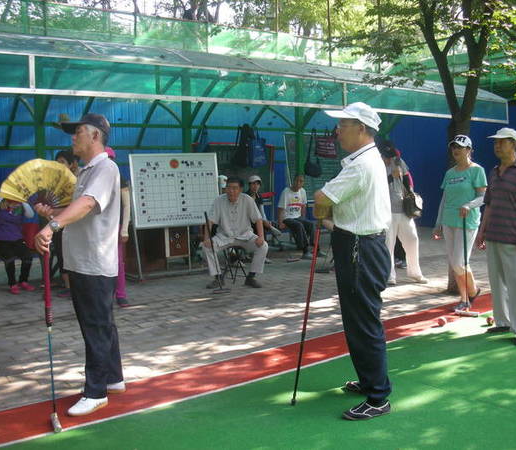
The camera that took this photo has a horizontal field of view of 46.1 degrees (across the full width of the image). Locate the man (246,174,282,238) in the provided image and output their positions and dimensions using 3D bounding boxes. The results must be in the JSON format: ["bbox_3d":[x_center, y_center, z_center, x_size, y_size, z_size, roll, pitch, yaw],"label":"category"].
[{"bbox_3d":[0.035,-0.109,8.500,0.550,1.200,0.750,-3,7,-25],"label":"man"}]

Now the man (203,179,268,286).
[{"bbox_3d":[-0.259,0.046,6.980,0.700,1.220,0.740,0,6,0],"label":"man"}]

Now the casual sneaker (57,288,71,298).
[{"bbox_3d":[-2.043,0.697,6.448,0.095,0.100,0.250,3,7,27],"label":"casual sneaker"}]

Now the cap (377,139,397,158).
[{"bbox_3d":[1.456,-0.864,6.850,0.180,0.150,0.250,5,30,37],"label":"cap"}]

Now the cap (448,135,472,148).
[{"bbox_3d":[1.902,-0.779,5.698,0.250,0.130,0.175,-6,9,-42],"label":"cap"}]

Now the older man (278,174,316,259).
[{"bbox_3d":[0.642,-0.157,8.946,0.520,1.230,0.800,-5,8,-35],"label":"older man"}]

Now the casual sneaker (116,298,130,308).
[{"bbox_3d":[-1.288,0.744,5.789,0.095,0.100,0.240,-3,7,-23],"label":"casual sneaker"}]

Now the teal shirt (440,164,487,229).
[{"bbox_3d":[1.984,-0.270,5.858,0.420,0.610,0.260,5,8,40],"label":"teal shirt"}]

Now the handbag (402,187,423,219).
[{"bbox_3d":[1.744,-0.254,6.850,0.230,0.330,0.150,-4,7,-30],"label":"handbag"}]

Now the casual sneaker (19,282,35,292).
[{"bbox_3d":[-2.565,0.674,6.718,0.090,0.090,0.240,-6,9,-42],"label":"casual sneaker"}]

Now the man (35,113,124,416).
[{"bbox_3d":[-1.047,0.184,3.580,0.510,1.680,0.530,-2,6,-16],"label":"man"}]

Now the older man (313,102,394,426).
[{"bbox_3d":[0.554,0.164,3.540,0.440,1.730,0.530,0,6,5],"label":"older man"}]

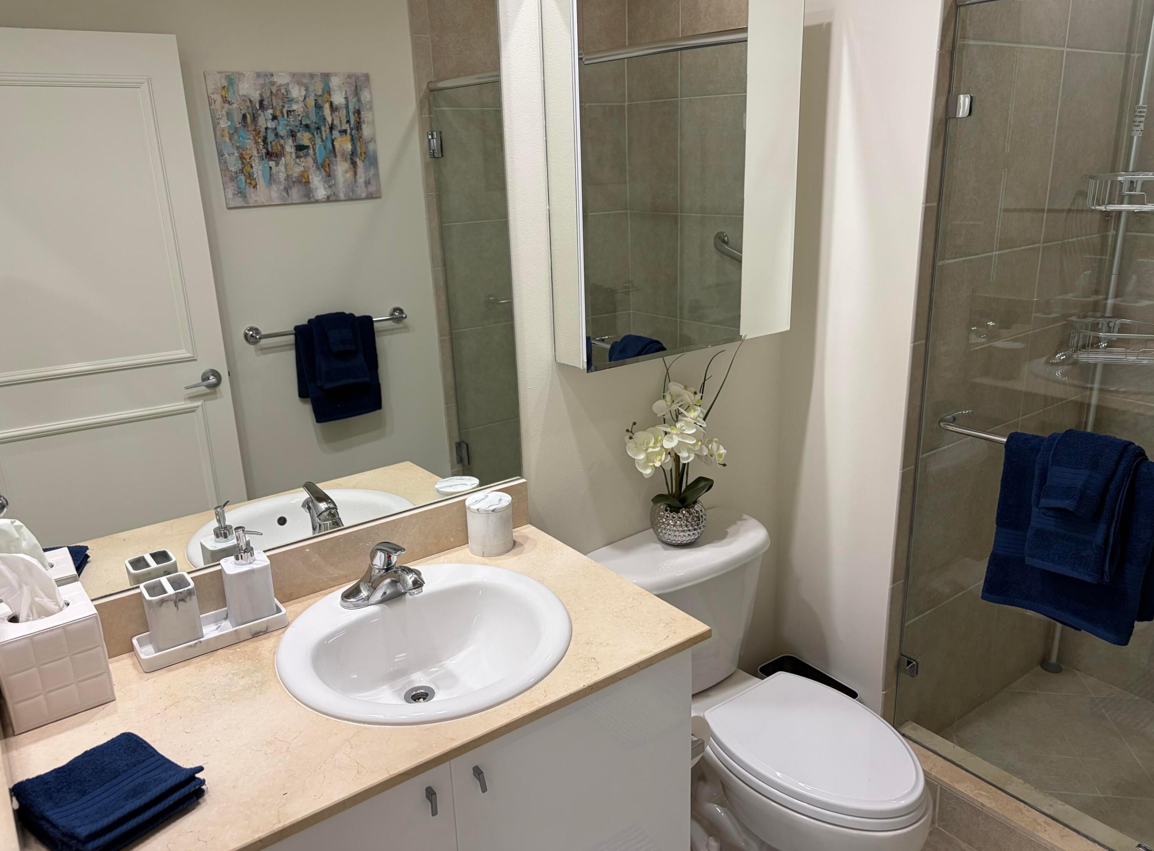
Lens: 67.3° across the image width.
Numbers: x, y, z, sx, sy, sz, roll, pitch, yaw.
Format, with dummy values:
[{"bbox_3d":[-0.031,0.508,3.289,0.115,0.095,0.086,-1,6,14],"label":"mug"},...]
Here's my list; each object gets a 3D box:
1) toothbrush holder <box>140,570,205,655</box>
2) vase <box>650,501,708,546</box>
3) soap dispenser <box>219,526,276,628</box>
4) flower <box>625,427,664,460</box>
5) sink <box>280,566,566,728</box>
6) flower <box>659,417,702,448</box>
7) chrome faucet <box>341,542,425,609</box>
[{"bbox_3d":[-0.658,0.312,1.414,0.072,0.112,0.066,-14,21,-34],"label":"toothbrush holder"},{"bbox_3d":[0.239,0.225,2.030,0.131,0.102,0.131,-2,18,1],"label":"vase"},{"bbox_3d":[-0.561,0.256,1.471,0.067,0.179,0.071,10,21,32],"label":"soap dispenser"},{"bbox_3d":[0.152,0.041,1.950,0.085,0.070,0.050,-6,18,-14],"label":"flower"},{"bbox_3d":[-0.246,0.422,1.474,0.484,0.180,0.484,-14,21,-34],"label":"sink"},{"bbox_3d":[0.234,0.016,1.945,0.094,0.064,0.055,-4,18,-7],"label":"flower"},{"bbox_3d":[-0.315,0.256,1.510,0.160,0.120,0.180,-14,21,-34],"label":"chrome faucet"}]

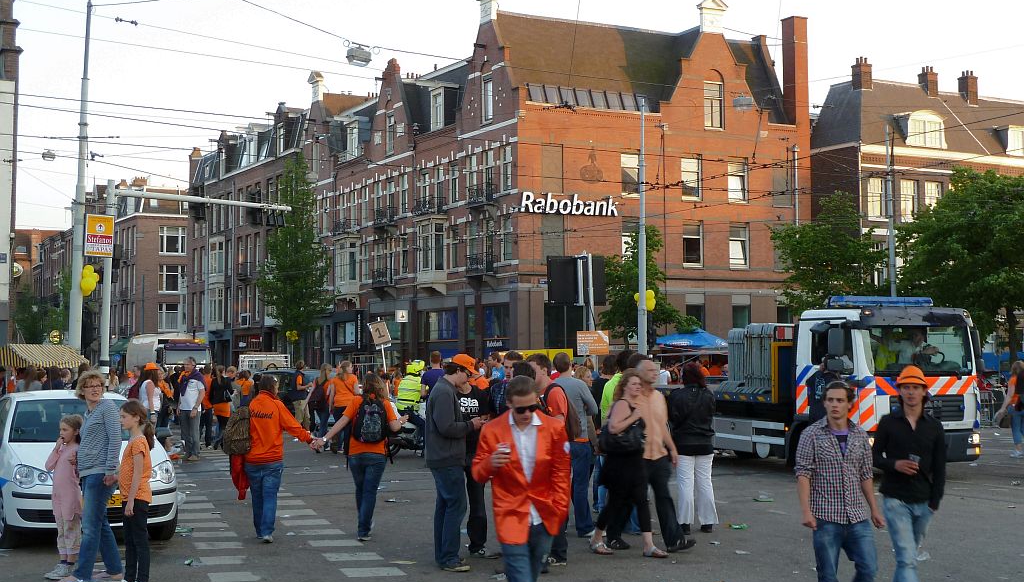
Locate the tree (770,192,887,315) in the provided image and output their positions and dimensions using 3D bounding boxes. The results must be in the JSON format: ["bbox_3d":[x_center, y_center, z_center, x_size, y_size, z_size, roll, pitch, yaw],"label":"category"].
[{"bbox_3d":[12.734,0.104,57.040,4.700,8.232,4.700,0,-2,0],"label":"tree"}]

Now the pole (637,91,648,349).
[{"bbox_3d":[4.109,-1.192,44.483,0.290,9.865,0.290,0,-2,0],"label":"pole"}]

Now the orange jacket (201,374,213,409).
[{"bbox_3d":[-6.444,2.123,30.000,0.480,0.720,0.320,-1,-3,11],"label":"orange jacket"}]

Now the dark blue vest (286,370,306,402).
[{"bbox_3d":[-5.042,2.216,33.300,0.320,0.710,0.450,1,-4,-25],"label":"dark blue vest"}]

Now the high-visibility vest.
[{"bbox_3d":[-1.859,1.822,25.748,0.470,0.640,0.330,-2,-3,45],"label":"high-visibility vest"}]

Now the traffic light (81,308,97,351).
[{"bbox_3d":[-9.512,0.865,31.892,0.380,1.000,0.360,1,-2,-21],"label":"traffic light"}]

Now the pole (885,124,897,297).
[{"bbox_3d":[11.502,-0.606,42.785,0.200,8.948,0.200,-2,-3,0],"label":"pole"}]

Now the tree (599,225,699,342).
[{"bbox_3d":[5.066,0.813,53.009,3.900,6.537,3.900,0,-2,0],"label":"tree"}]

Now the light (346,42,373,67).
[{"bbox_3d":[-3.222,-4.986,30.000,0.520,0.420,0.360,1,-3,-30],"label":"light"}]

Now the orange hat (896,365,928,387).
[{"bbox_3d":[2.764,0.583,9.800,0.225,0.140,0.260,-1,-3,7],"label":"orange hat"}]

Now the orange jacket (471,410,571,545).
[{"bbox_3d":[0.059,1.149,8.750,0.600,0.830,0.380,0,-3,-5],"label":"orange jacket"}]

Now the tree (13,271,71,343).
[{"bbox_3d":[-33.124,2.722,99.806,4.300,8.059,4.300,0,-3,0],"label":"tree"}]

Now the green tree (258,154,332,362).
[{"bbox_3d":[-11.316,-0.875,73.697,4.000,12.597,4.000,0,-3,0],"label":"green tree"}]

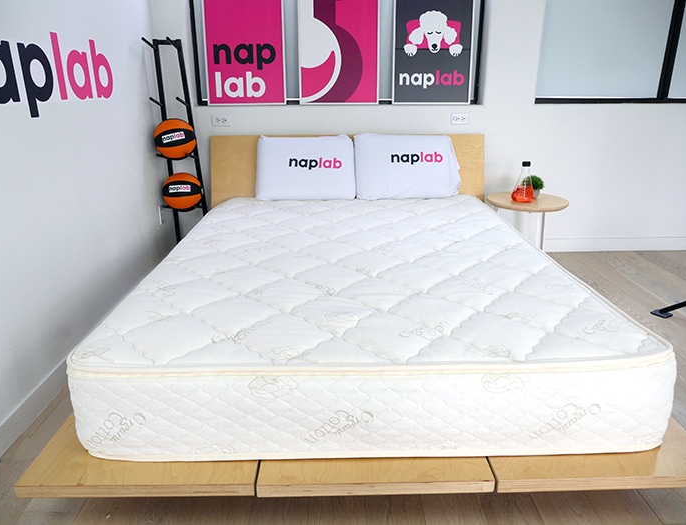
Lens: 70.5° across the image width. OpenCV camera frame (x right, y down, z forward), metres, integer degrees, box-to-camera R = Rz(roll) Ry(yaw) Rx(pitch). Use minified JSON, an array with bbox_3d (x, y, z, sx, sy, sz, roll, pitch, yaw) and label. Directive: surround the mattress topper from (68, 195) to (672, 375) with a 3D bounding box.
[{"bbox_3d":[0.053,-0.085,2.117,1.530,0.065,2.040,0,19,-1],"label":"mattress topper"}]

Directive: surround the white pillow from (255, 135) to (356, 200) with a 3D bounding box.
[{"bbox_3d":[-0.230,-0.585,2.975,0.605,0.385,0.150,0,0,-1],"label":"white pillow"}]

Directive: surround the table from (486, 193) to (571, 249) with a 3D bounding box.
[{"bbox_3d":[1.136,-0.170,3.063,0.510,0.450,0.510,0,19,-1],"label":"table"}]

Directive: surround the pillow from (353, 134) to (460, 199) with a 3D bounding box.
[{"bbox_3d":[0.394,-0.588,2.989,0.640,0.385,0.150,0,0,-1],"label":"pillow"}]

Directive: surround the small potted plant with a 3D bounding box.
[{"bbox_3d":[1.209,-0.480,3.040,0.135,0.150,0.135,0,19,-1],"label":"small potted plant"}]

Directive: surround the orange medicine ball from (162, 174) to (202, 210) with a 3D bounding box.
[{"bbox_3d":[-0.945,-0.417,2.863,0.232,0.232,0.232,-6,20,-17],"label":"orange medicine ball"}]

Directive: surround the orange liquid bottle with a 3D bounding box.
[{"bbox_3d":[1.108,-0.498,2.951,0.138,0.245,0.138,0,19,-1],"label":"orange liquid bottle"}]

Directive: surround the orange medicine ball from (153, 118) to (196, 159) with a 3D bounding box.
[{"bbox_3d":[-0.959,-0.704,2.762,0.234,0.234,0.234,-6,20,-18],"label":"orange medicine ball"}]

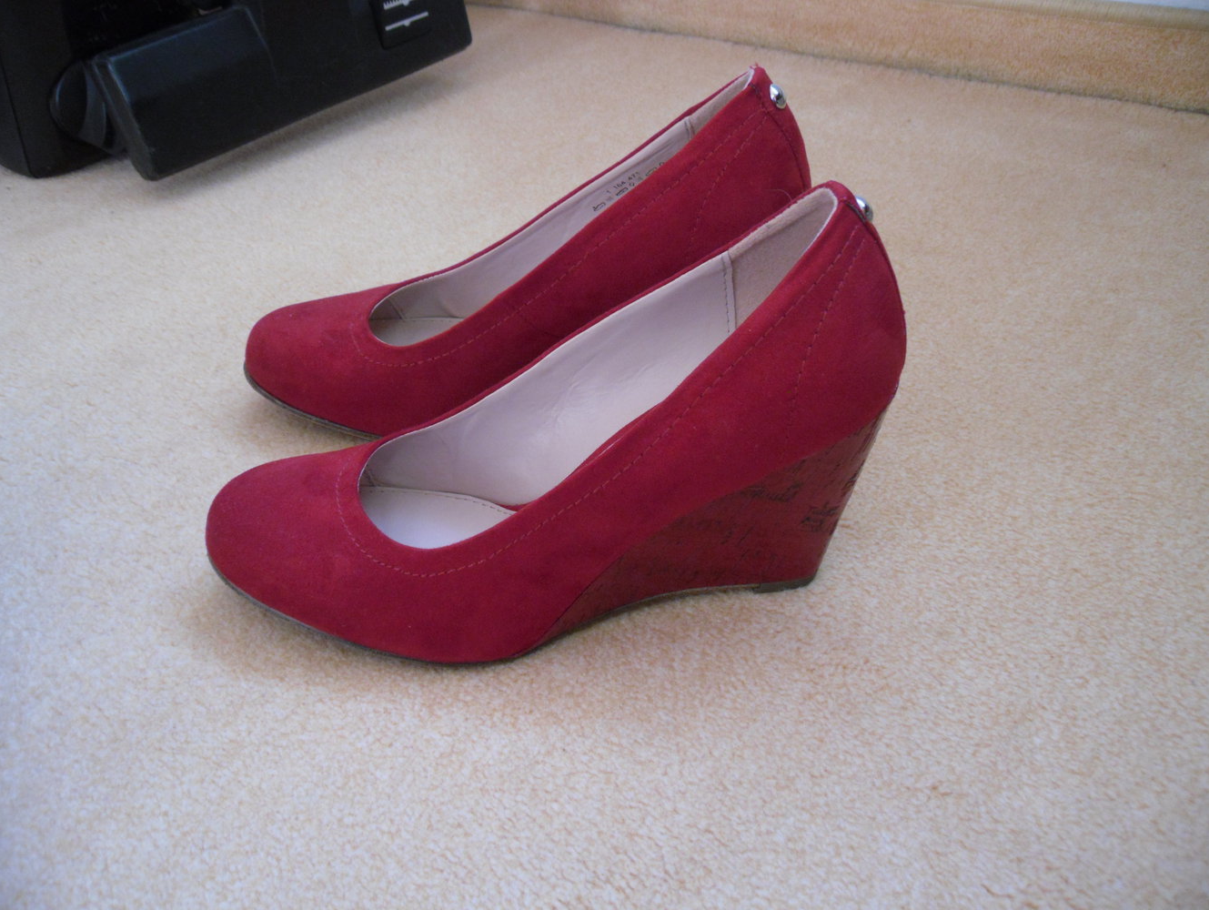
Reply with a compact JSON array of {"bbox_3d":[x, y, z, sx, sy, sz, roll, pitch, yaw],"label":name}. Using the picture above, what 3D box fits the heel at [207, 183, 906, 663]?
[{"bbox_3d":[-0.015,-0.018,0.515,0.235,0.144,0.084,-4,28,-14],"label":"heel"}]

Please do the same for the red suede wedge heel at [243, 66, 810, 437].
[{"bbox_3d":[-0.031,-0.087,0.645,0.235,0.144,0.084,-2,28,-11],"label":"red suede wedge heel"}]

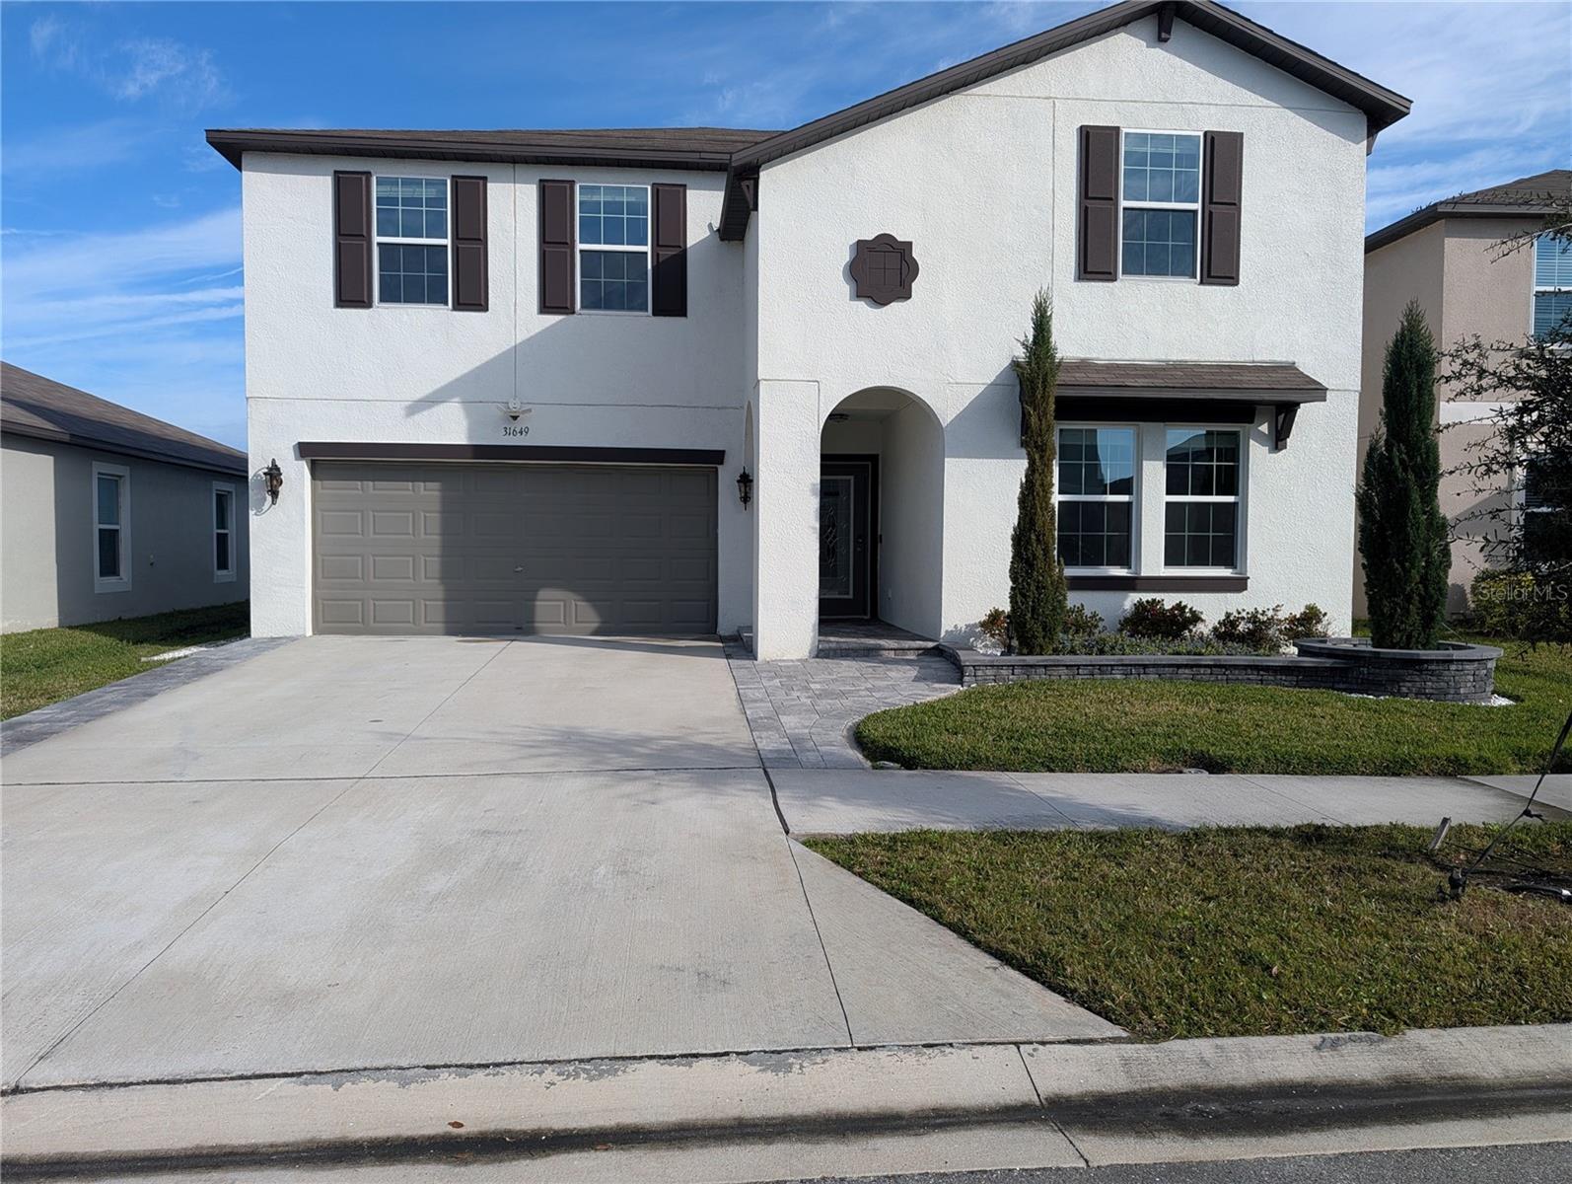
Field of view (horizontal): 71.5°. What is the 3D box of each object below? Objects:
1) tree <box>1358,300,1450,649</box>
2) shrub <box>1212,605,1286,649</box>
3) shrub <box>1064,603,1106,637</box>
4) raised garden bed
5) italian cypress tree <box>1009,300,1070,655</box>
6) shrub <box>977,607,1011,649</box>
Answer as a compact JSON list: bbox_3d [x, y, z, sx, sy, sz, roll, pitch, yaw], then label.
[{"bbox_3d":[5.646,-1.037,9.951,0.731,3.211,0.692,0,2,-6],"label":"tree"},{"bbox_3d":[4.756,0.358,11.231,0.711,0.445,0.573,0,2,-6],"label":"shrub"},{"bbox_3d":[2.990,0.334,11.115,0.454,0.425,0.415,0,2,-6],"label":"shrub"},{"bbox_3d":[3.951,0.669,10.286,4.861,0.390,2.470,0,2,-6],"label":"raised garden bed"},{"bbox_3d":[2.382,-1.093,10.194,0.494,3.409,0.474,0,2,-6],"label":"italian cypress tree"},{"bbox_3d":[2.132,0.367,11.057,0.366,0.415,0.356,0,2,-6],"label":"shrub"}]

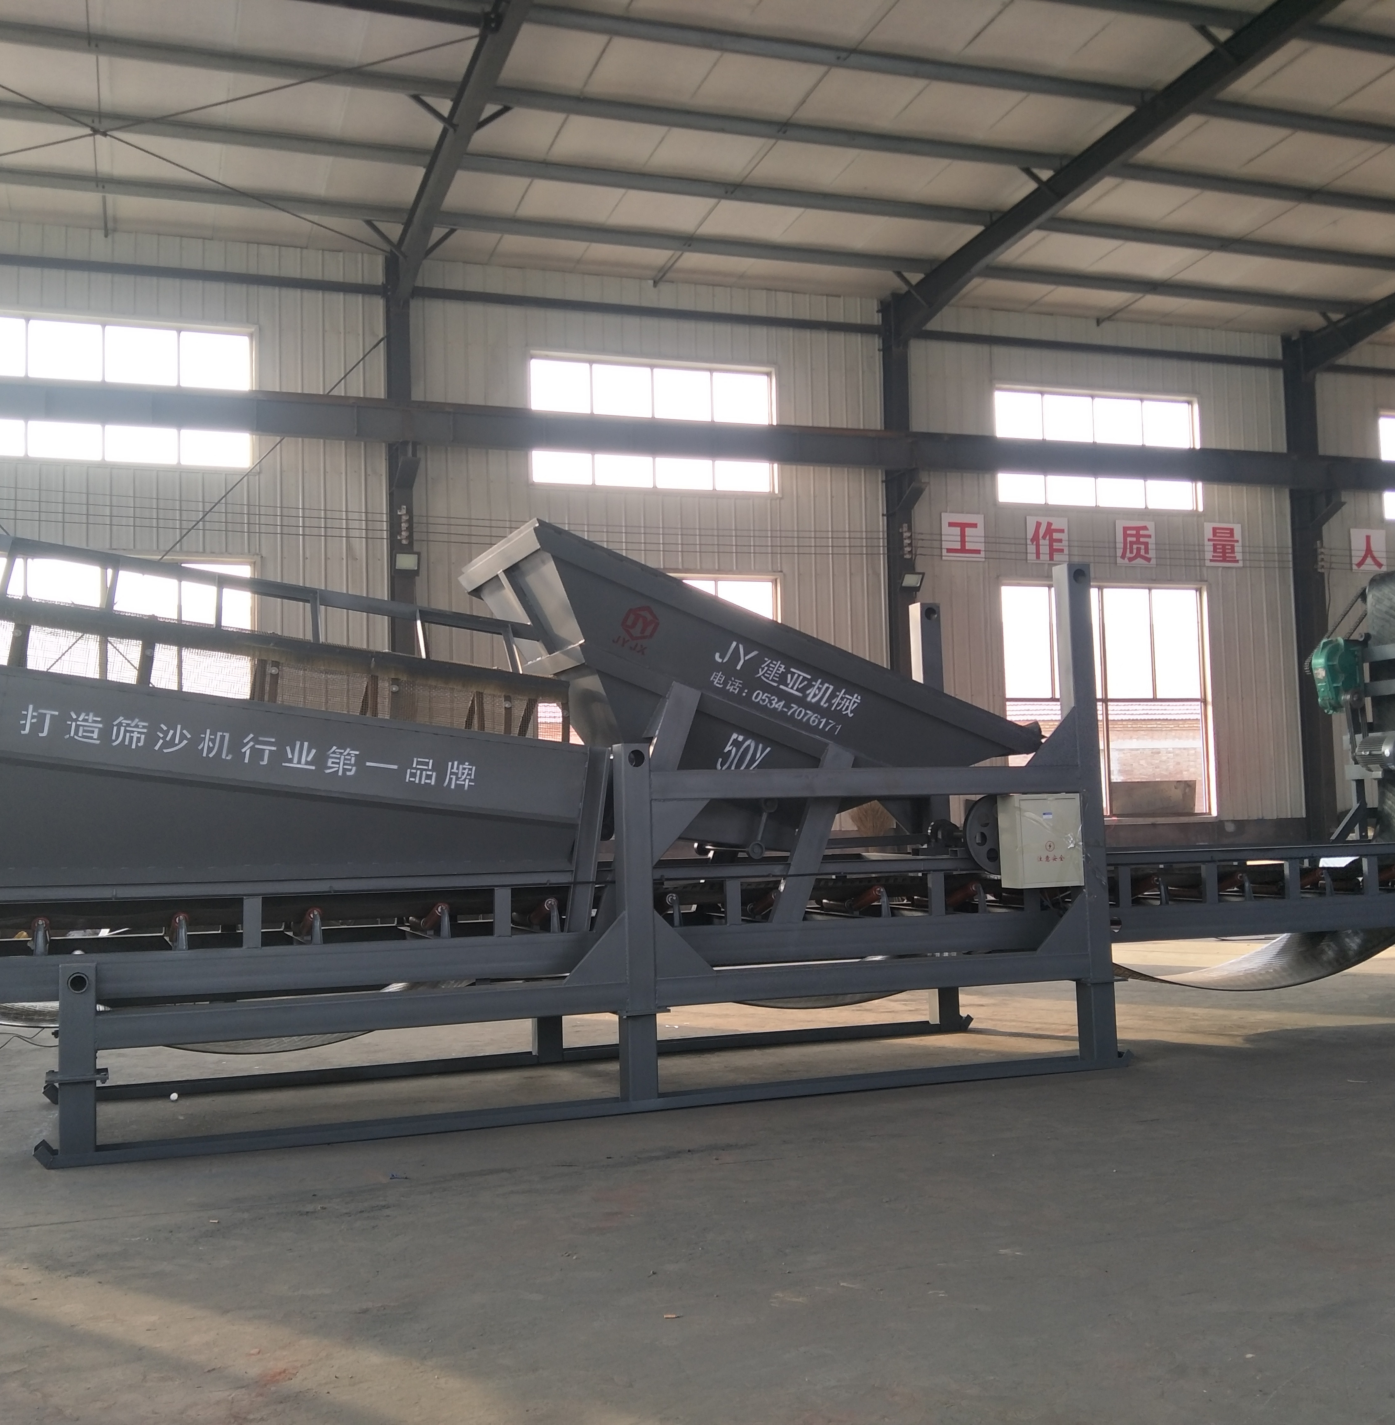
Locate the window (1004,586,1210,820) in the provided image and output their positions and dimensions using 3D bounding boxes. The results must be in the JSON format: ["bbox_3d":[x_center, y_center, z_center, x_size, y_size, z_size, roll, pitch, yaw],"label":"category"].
[{"bbox_3d":[5.346,-0.141,17.073,3.070,3.060,0.140,0,-4,-16],"label":"window"}]

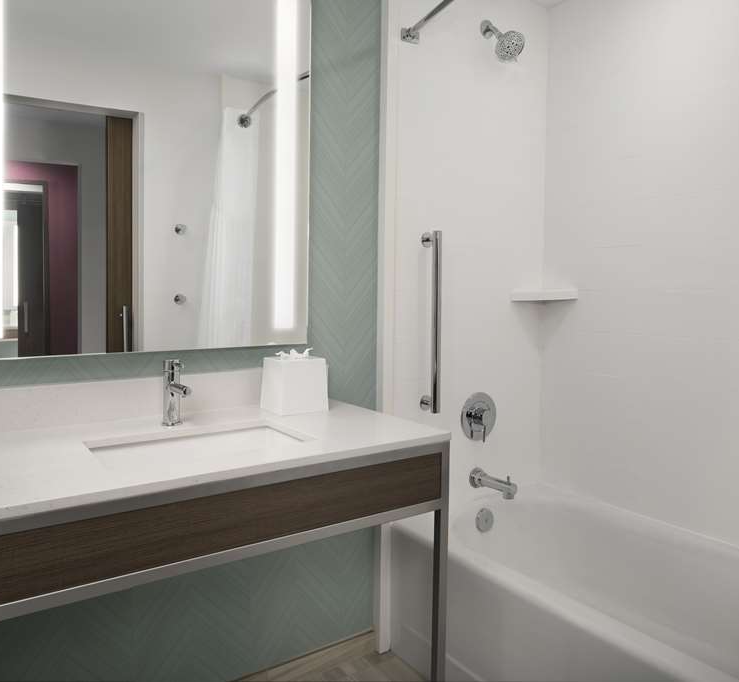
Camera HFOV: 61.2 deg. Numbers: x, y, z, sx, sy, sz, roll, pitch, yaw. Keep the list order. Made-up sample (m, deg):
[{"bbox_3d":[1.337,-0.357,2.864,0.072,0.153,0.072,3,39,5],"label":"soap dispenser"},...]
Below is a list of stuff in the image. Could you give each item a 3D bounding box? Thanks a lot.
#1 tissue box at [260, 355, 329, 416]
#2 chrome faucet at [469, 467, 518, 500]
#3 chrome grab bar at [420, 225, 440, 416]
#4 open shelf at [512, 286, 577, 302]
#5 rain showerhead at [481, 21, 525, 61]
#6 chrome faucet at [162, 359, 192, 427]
[{"bbox_3d":[-0.202,0.114,1.693,0.141,0.145,0.128,-3,6,-35],"label":"tissue box"},{"bbox_3d":[0.437,0.497,2.177,0.073,0.080,0.180,-3,6,-35],"label":"chrome faucet"},{"bbox_3d":[0.206,-0.059,2.026,0.048,0.582,0.076,-3,6,-35],"label":"chrome grab bar"},{"bbox_3d":[0.655,-0.172,2.328,0.238,0.043,0.130,1,5,9],"label":"open shelf"},{"bbox_3d":[0.442,-1.006,2.064,0.105,0.150,0.152,-3,6,-35],"label":"rain showerhead"},{"bbox_3d":[-0.441,0.126,1.447,0.046,0.156,0.148,-3,6,-35],"label":"chrome faucet"}]

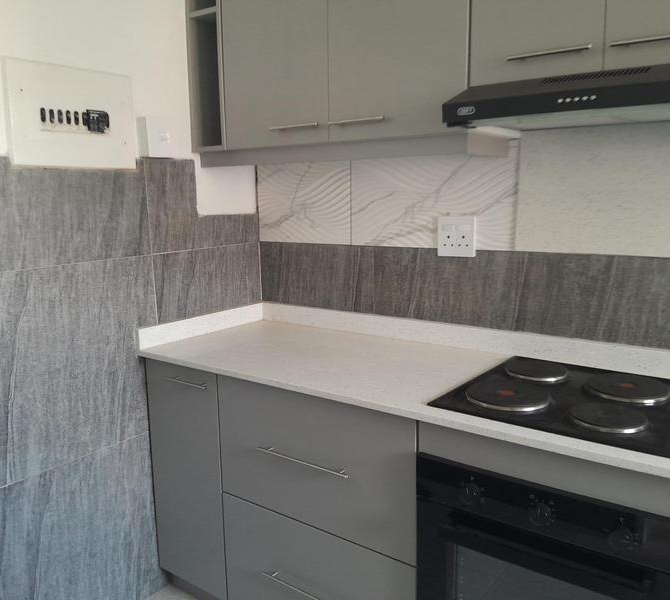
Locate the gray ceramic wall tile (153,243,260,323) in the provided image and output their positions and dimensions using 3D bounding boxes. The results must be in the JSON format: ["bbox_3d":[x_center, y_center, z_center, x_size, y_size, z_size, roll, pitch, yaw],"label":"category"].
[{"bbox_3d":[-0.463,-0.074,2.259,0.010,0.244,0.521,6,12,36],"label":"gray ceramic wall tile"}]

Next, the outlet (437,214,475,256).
[{"bbox_3d":[0.388,-0.202,1.913,0.125,0.129,0.014,6,12,36],"label":"outlet"}]

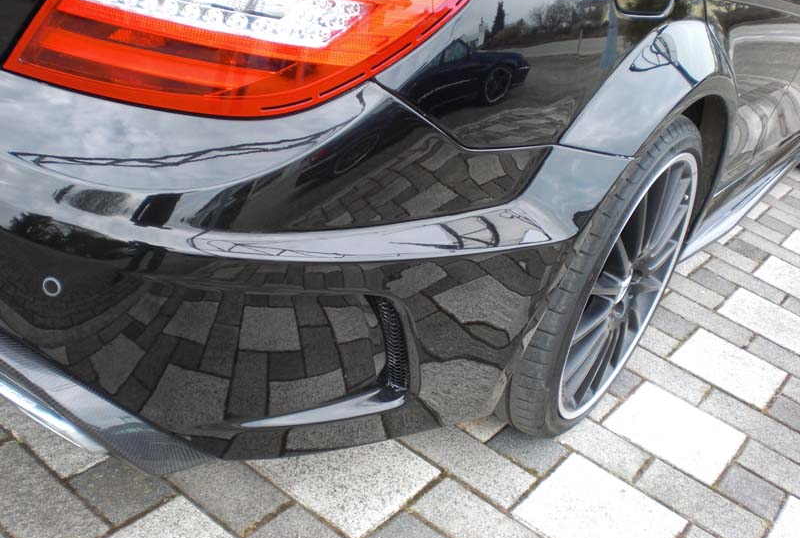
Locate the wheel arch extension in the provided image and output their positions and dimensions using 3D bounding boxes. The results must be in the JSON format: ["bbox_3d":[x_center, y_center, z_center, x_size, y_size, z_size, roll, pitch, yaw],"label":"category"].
[{"bbox_3d":[0.438,-0.200,1.485,0.130,0.430,0.750,28,29,26],"label":"wheel arch extension"}]

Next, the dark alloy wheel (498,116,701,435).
[{"bbox_3d":[0.319,-0.015,1.622,0.270,0.648,0.648,28,29,26],"label":"dark alloy wheel"}]

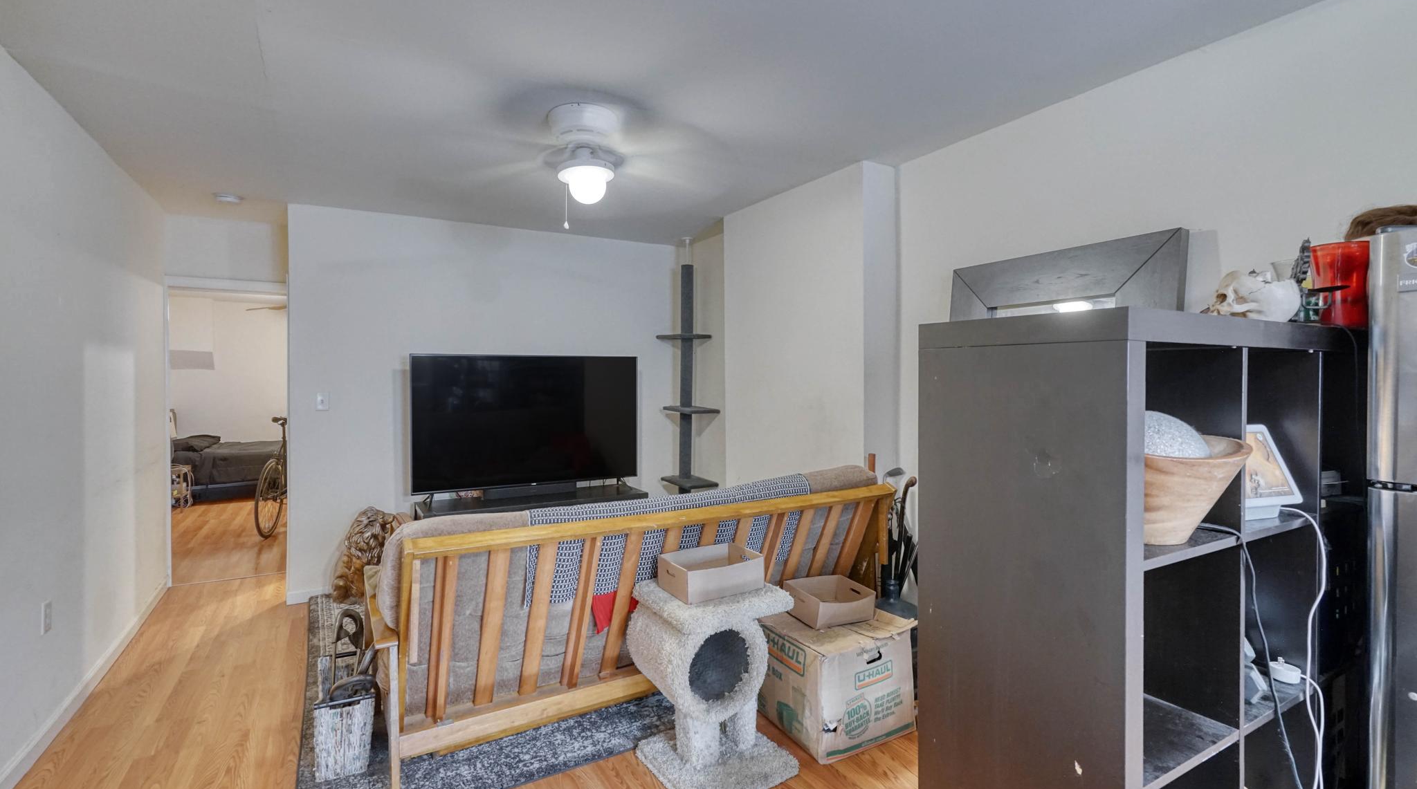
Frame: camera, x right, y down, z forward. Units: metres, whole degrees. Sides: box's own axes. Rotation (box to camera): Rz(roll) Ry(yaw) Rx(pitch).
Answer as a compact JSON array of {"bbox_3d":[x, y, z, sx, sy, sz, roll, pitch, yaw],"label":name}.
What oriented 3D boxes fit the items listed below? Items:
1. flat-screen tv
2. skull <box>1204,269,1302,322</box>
[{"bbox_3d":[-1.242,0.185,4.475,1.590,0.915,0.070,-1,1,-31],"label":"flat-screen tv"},{"bbox_3d":[1.221,-0.209,1.418,0.180,0.138,0.130,0,1,17],"label":"skull"}]

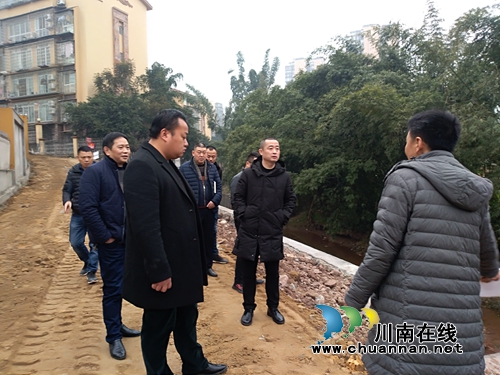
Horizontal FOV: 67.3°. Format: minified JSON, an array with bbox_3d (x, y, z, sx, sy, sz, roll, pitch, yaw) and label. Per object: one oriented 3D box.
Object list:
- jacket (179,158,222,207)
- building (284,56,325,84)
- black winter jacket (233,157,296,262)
[{"bbox_3d":[-0.645,-0.052,4.844,0.560,0.650,0.360,-2,5,-17],"label":"jacket"},{"bbox_3d":[38.888,-56.244,271.130,26.000,70.800,15.000,1,5,15],"label":"building"},{"bbox_3d":[0.136,0.207,3.531,0.580,0.950,0.360,0,5,4],"label":"black winter jacket"}]

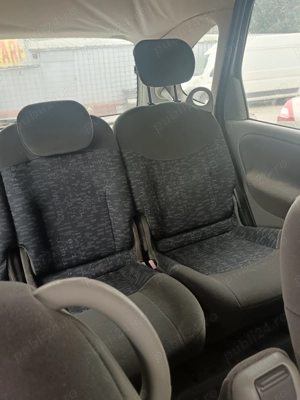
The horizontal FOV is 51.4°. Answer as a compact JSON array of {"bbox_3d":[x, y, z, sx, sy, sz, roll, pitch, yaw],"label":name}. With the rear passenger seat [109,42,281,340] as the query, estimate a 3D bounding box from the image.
[{"bbox_3d":[0.198,-0.096,1.141,0.480,0.950,0.750,-13,24,-19],"label":"rear passenger seat"}]

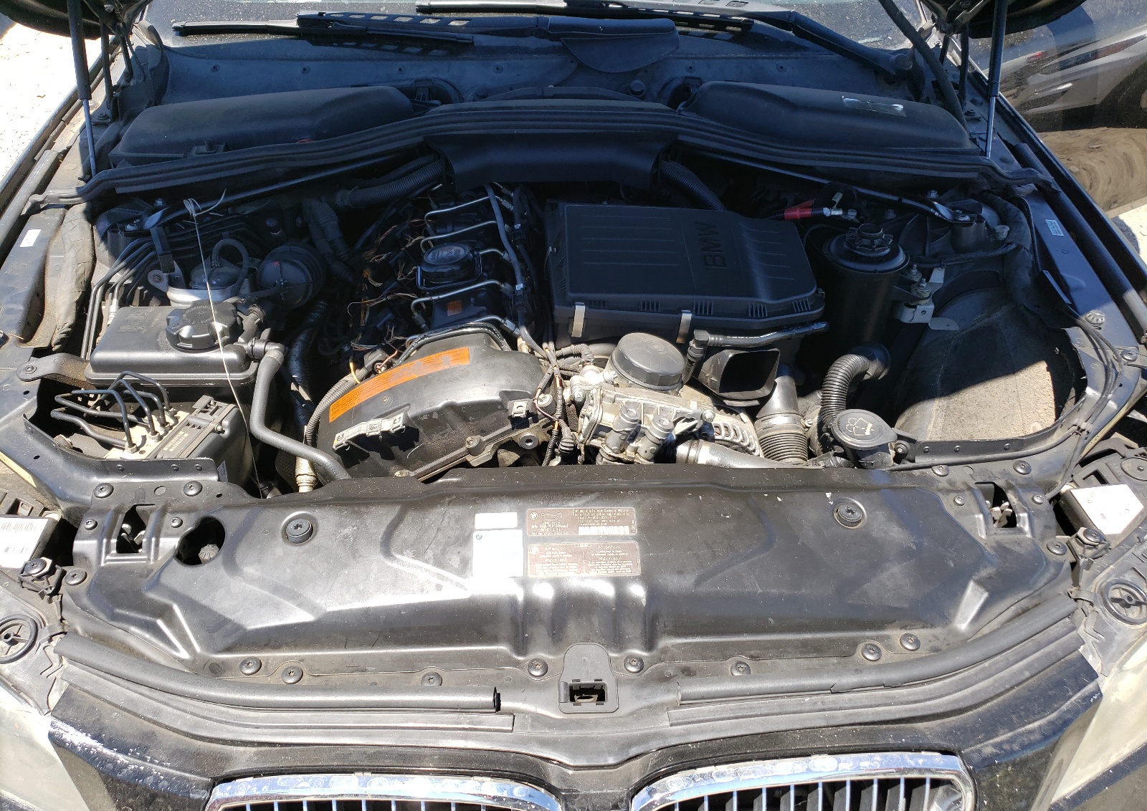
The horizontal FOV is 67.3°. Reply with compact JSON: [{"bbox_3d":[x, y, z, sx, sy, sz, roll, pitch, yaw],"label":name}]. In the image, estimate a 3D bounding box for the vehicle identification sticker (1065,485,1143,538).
[{"bbox_3d":[0.616,0.120,0.986,0.071,0.002,0.069,-4,40,-6],"label":"vehicle identification sticker"}]

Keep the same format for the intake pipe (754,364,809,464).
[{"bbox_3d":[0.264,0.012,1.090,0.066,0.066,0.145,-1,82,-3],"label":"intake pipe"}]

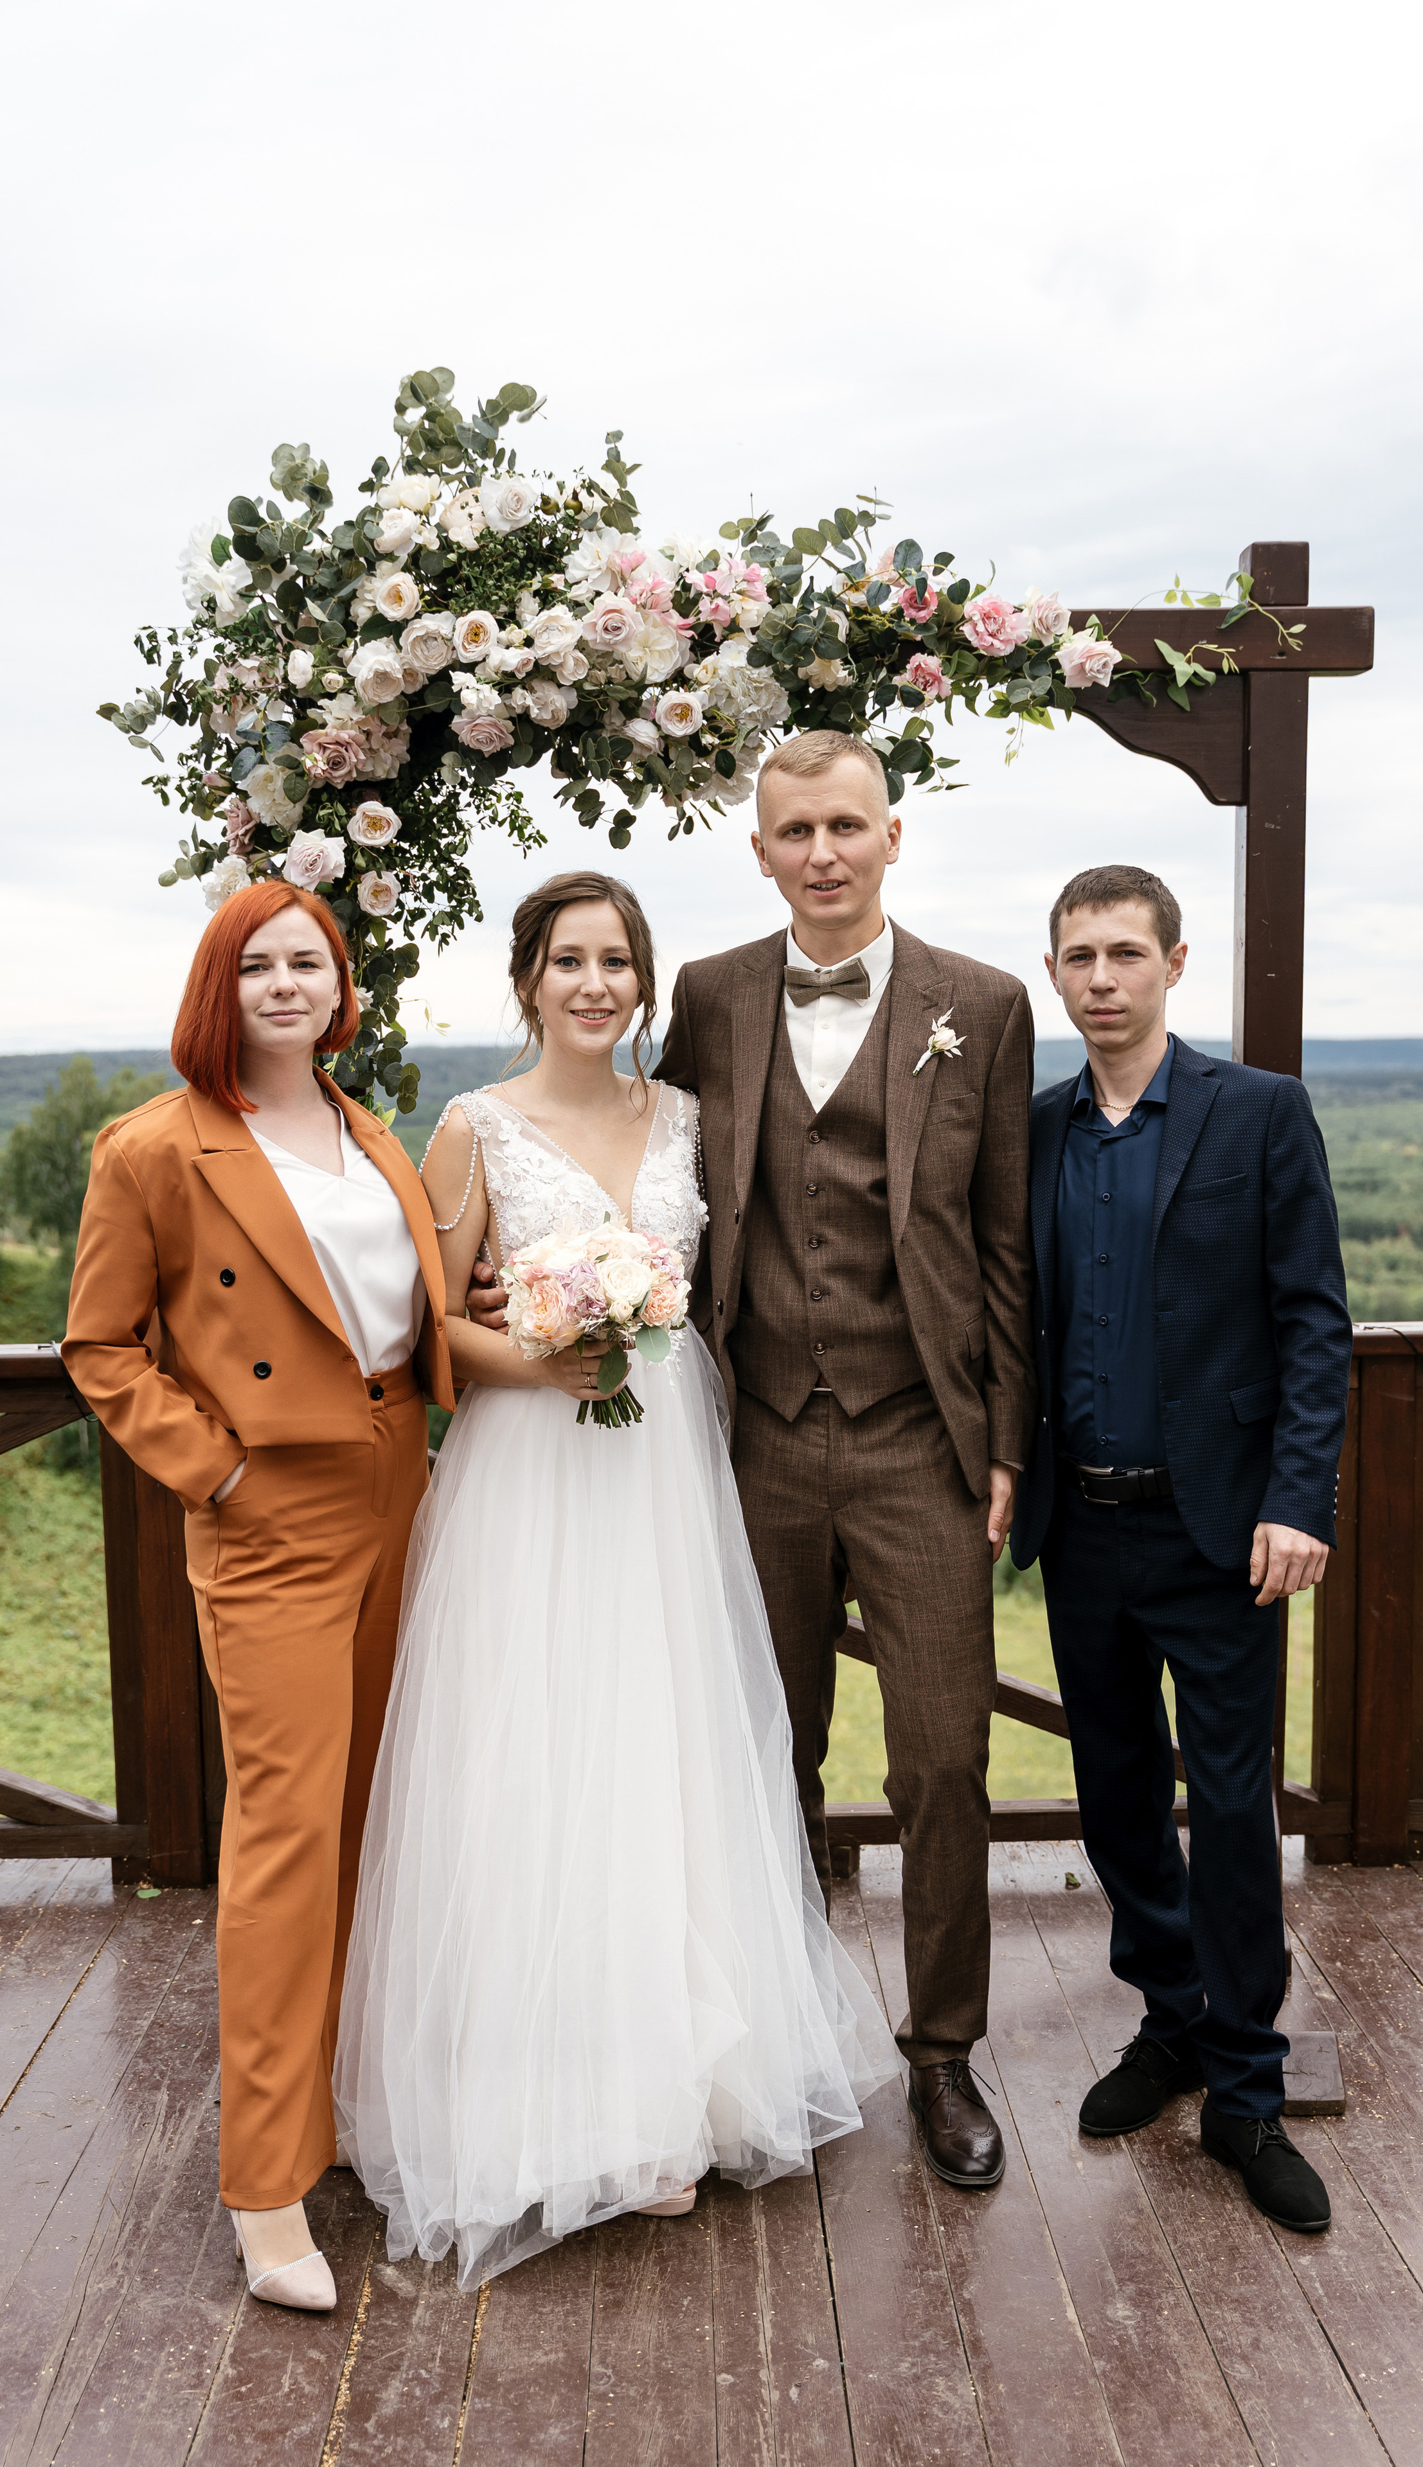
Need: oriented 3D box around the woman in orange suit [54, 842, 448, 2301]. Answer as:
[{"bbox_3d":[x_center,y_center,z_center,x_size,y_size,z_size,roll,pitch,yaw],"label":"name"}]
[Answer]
[{"bbox_3d":[-0.554,0.402,2.823,0.470,1.650,0.380,-4,6,-36],"label":"woman in orange suit"}]

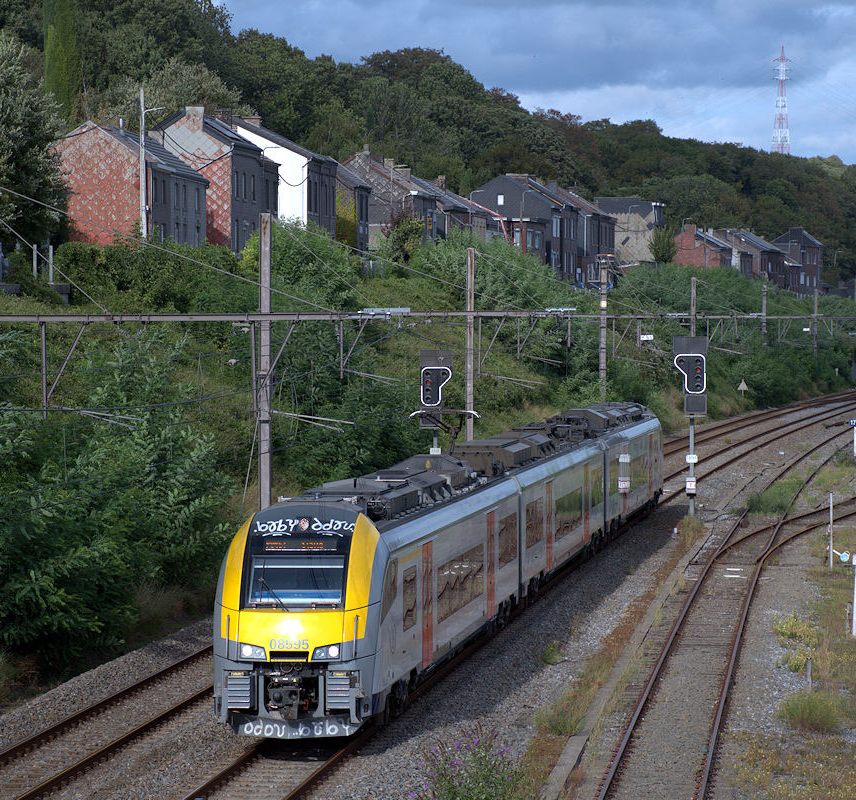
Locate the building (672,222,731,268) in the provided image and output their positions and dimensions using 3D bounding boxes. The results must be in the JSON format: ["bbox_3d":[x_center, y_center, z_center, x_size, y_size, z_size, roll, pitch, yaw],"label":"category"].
[{"bbox_3d":[32.690,-17.180,422.040,6.500,7.760,6.800,1,1,15],"label":"building"}]

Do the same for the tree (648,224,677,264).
[{"bbox_3d":[26.802,-17.602,400.000,3.200,5.100,3.200,0,1,0],"label":"tree"}]

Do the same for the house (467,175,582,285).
[{"bbox_3d":[9.505,-16.417,336.000,7.900,10.400,12.000,0,1,15],"label":"house"}]

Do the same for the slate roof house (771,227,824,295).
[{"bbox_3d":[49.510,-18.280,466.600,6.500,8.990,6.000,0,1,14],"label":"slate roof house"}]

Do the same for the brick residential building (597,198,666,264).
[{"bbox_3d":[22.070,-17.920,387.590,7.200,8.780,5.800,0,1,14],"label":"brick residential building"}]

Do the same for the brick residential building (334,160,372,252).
[{"bbox_3d":[-8.440,-15.710,284.940,6.500,7.810,5.000,0,1,10],"label":"brick residential building"}]

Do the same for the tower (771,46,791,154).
[{"bbox_3d":[187.020,-154.620,1850.000,10.500,64.470,7.500,-1,2,-34],"label":"tower"}]

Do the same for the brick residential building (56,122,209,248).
[{"bbox_3d":[-19.954,-13.689,232.000,7.300,8.800,12.800,0,1,11],"label":"brick residential building"}]

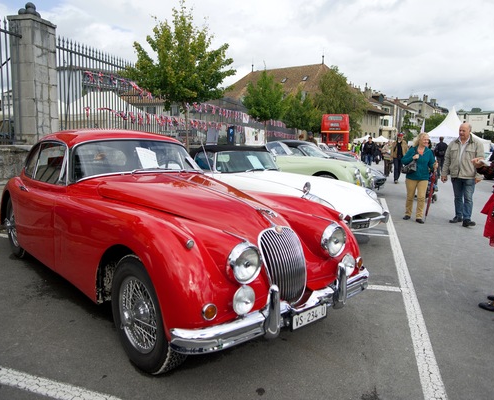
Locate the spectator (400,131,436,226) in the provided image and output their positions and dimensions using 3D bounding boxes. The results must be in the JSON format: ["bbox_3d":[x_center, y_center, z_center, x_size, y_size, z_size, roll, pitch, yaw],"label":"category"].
[{"bbox_3d":[3.133,-0.437,7.350,0.620,1.620,0.420,4,9,7],"label":"spectator"}]

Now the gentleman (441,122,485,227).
[{"bbox_3d":[3.933,-0.459,7.200,0.620,1.770,0.450,8,11,34],"label":"gentleman"}]

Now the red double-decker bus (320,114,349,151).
[{"bbox_3d":[10.091,-7.354,45.100,2.500,4.380,8.400,5,9,14],"label":"red double-decker bus"}]

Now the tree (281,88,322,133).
[{"bbox_3d":[3.959,-5.707,29.433,3.000,4.846,3.000,2,9,0],"label":"tree"}]

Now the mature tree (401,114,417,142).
[{"bbox_3d":[34.744,-14.236,85.000,4.200,8.000,4.200,5,9,16],"label":"mature tree"}]

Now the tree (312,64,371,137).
[{"bbox_3d":[11.843,-11.589,50.695,7.020,10.252,7.020,2,9,0],"label":"tree"}]

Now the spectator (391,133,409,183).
[{"bbox_3d":[5.411,-1.470,14.100,0.540,1.750,0.420,5,10,19],"label":"spectator"}]

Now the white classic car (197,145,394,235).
[{"bbox_3d":[0.084,-0.239,6.410,1.660,1.220,4.450,-5,12,-39],"label":"white classic car"}]

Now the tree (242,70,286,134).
[{"bbox_3d":[0.850,-4.506,21.547,2.365,4.757,2.365,2,9,0],"label":"tree"}]

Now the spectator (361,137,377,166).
[{"bbox_3d":[6.064,-2.237,19.800,0.540,1.730,0.400,5,10,18],"label":"spectator"}]

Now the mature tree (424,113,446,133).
[{"bbox_3d":[49.612,-17.767,105.000,7.000,10.200,7.000,5,9,16],"label":"mature tree"}]

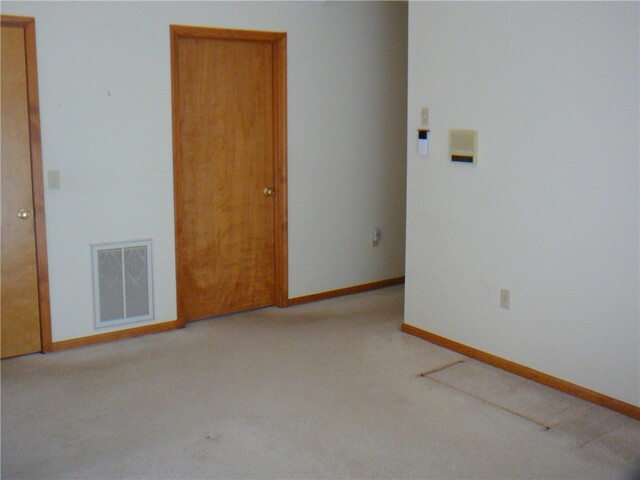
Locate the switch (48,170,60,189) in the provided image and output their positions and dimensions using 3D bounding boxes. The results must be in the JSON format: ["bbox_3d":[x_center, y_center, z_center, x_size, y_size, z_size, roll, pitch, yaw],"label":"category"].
[{"bbox_3d":[-1.633,-0.368,3.979,0.072,0.115,0.020,-7,12,-36],"label":"switch"}]

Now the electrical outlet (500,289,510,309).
[{"bbox_3d":[1.087,0.346,3.788,0.020,0.115,0.071,-7,12,-35],"label":"electrical outlet"}]

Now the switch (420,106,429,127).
[{"bbox_3d":[0.680,-0.795,4.182,0.020,0.116,0.071,-7,12,-35],"label":"switch"}]

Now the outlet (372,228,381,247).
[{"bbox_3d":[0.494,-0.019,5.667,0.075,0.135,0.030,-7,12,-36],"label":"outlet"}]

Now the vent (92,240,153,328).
[{"bbox_3d":[-1.315,0.291,4.327,0.405,0.560,0.030,-7,12,-36],"label":"vent"}]

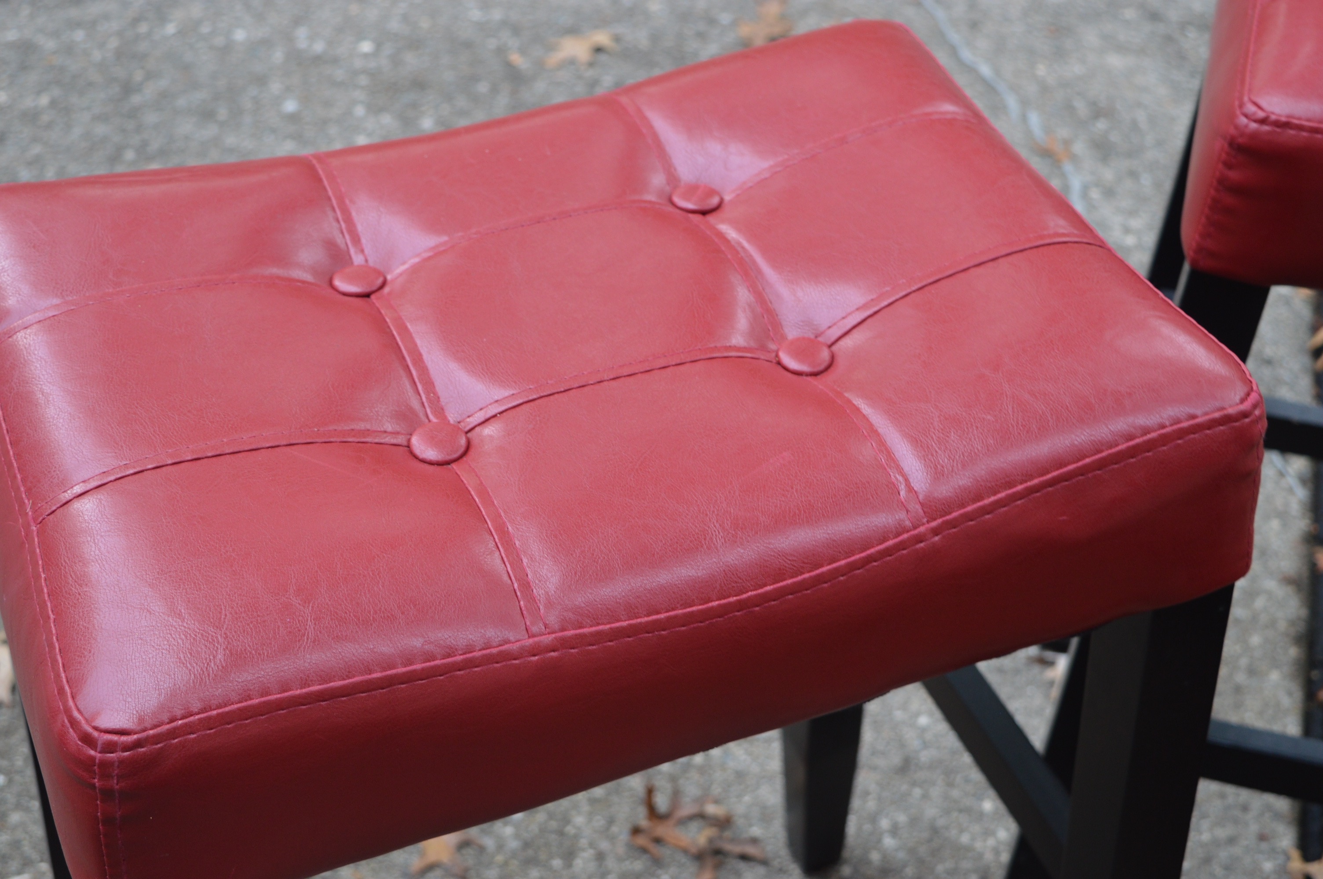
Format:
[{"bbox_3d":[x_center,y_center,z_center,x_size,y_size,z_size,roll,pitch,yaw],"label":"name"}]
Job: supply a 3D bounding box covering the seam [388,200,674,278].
[{"bbox_3d":[-0.058,-0.092,0.928,0.133,0.013,0.009,-15,42,-16],"label":"seam"}]

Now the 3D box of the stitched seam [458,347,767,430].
[{"bbox_3d":[-0.014,-0.022,0.783,0.128,0.015,0.008,-15,46,-18],"label":"stitched seam"}]

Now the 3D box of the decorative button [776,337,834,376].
[{"bbox_3d":[0.060,-0.035,0.865,0.024,0.006,0.024,0,40,0],"label":"decorative button"}]

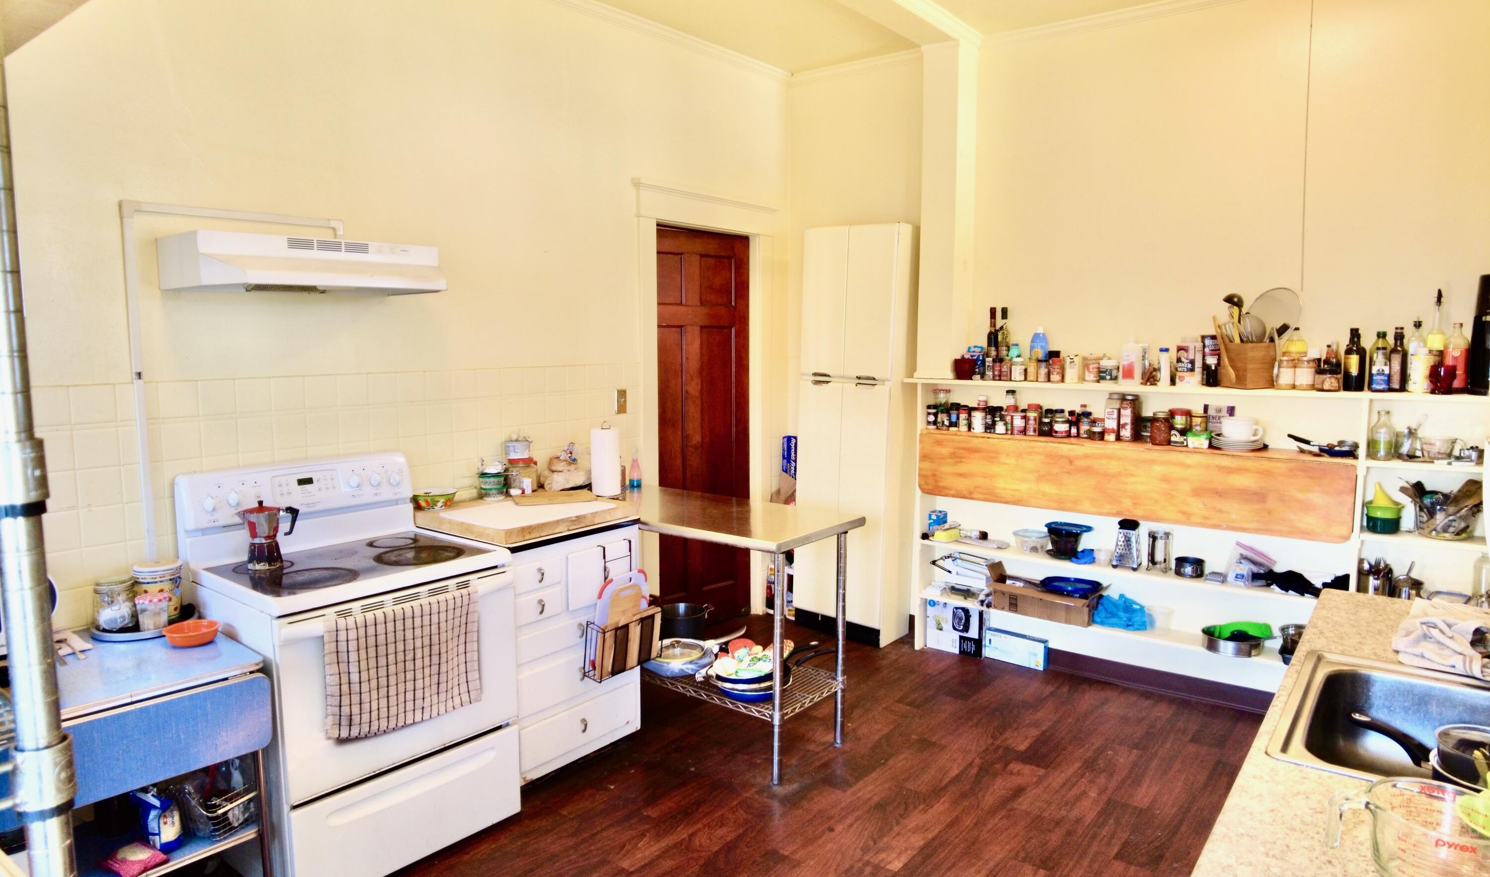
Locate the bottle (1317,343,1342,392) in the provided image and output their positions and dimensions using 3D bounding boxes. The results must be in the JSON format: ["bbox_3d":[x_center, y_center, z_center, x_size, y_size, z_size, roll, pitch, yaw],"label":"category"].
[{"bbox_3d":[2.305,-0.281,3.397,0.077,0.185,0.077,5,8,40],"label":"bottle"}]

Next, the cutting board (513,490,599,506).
[{"bbox_3d":[-0.775,0.248,3.500,0.310,0.018,0.235,-3,7,-23],"label":"cutting board"}]

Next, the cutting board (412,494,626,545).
[{"bbox_3d":[-0.871,0.300,3.351,0.540,0.050,0.575,5,8,40],"label":"cutting board"}]

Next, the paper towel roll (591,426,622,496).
[{"bbox_3d":[-0.638,0.114,3.959,0.135,0.295,0.135,0,7,0],"label":"paper towel roll"}]

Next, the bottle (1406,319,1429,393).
[{"bbox_3d":[2.550,-0.310,3.251,0.070,0.278,0.070,5,8,40],"label":"bottle"}]

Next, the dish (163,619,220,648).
[{"bbox_3d":[-1.514,0.535,2.358,0.132,0.047,0.132,5,9,38],"label":"dish"}]

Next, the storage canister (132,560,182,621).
[{"bbox_3d":[-1.788,0.457,2.622,0.119,0.154,0.119,5,8,40],"label":"storage canister"}]

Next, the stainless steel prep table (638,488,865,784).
[{"bbox_3d":[-0.172,0.750,3.652,1.240,0.894,0.600,5,9,38],"label":"stainless steel prep table"}]

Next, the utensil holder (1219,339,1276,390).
[{"bbox_3d":[2.067,-0.307,3.530,0.135,0.190,0.135,-2,7,-15],"label":"utensil holder"}]

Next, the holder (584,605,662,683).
[{"bbox_3d":[-0.475,0.796,3.385,0.110,0.205,0.310,5,8,40],"label":"holder"}]

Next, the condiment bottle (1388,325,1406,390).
[{"bbox_3d":[2.441,-0.294,3.216,0.042,0.238,0.042,-3,7,-23],"label":"condiment bottle"}]

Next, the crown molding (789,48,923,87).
[{"bbox_3d":[0.577,-2.019,4.689,0.820,0.062,0.056,5,9,38],"label":"crown molding"}]

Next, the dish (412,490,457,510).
[{"bbox_3d":[-1.193,0.240,3.316,0.158,0.065,0.158,0,7,0],"label":"dish"}]

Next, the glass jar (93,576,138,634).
[{"bbox_3d":[-1.771,0.466,2.424,0.100,0.140,0.100,5,9,38],"label":"glass jar"}]

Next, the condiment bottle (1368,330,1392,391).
[{"bbox_3d":[2.458,-0.299,3.320,0.073,0.239,0.073,5,8,40],"label":"condiment bottle"}]

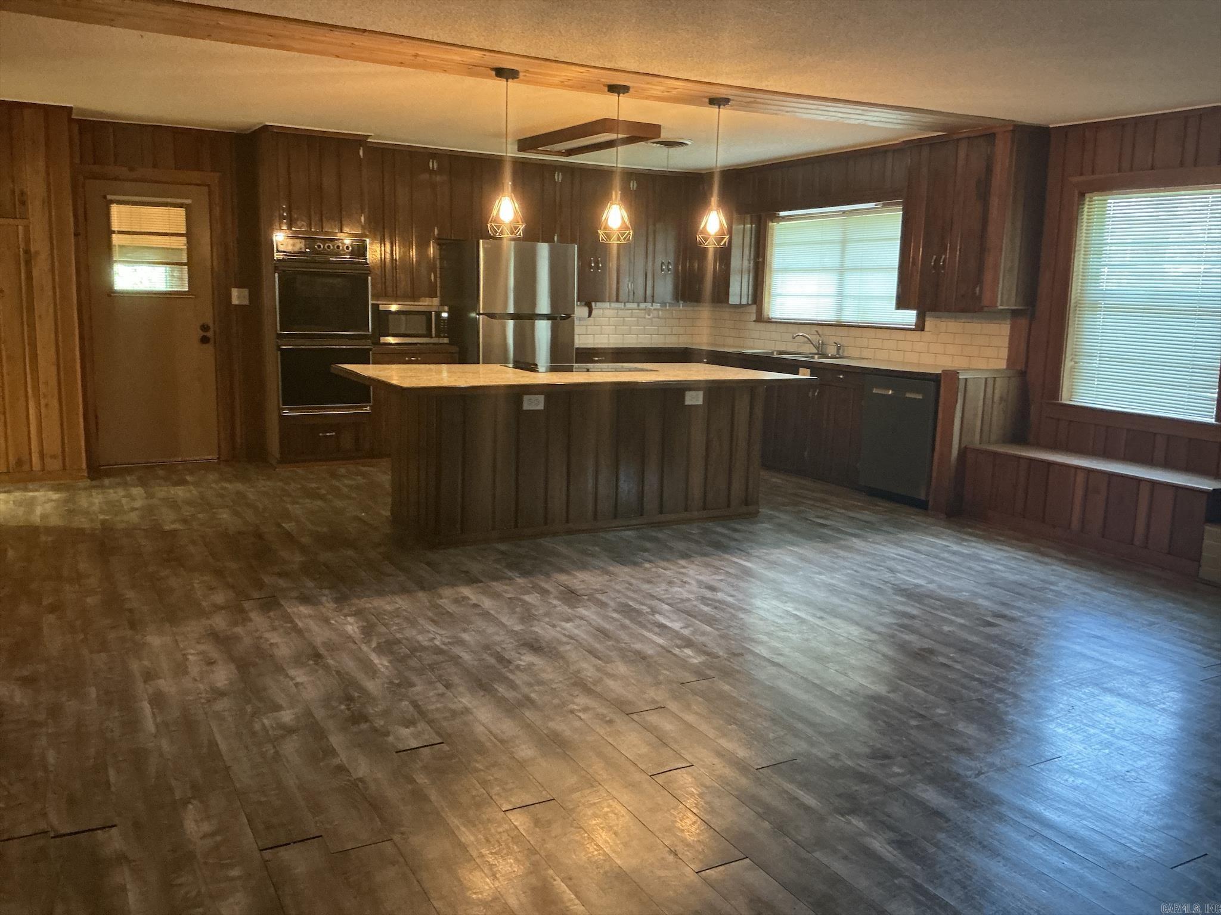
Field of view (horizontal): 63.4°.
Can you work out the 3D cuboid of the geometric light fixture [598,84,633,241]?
[{"bbox_3d":[0.034,-1.564,5.308,0.189,0.808,0.189,2,9,0],"label":"geometric light fixture"}]

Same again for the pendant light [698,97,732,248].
[{"bbox_3d":[0.594,-1.588,5.558,0.189,0.808,0.189,2,9,0],"label":"pendant light"}]

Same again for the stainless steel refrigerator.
[{"bbox_3d":[-0.857,-0.890,8.225,0.829,1.734,0.798,-4,11,-30],"label":"stainless steel refrigerator"}]

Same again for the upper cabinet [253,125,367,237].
[{"bbox_3d":[-2.250,-2.035,7.427,0.746,0.747,0.546,-4,11,-30],"label":"upper cabinet"}]

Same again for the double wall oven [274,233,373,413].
[{"bbox_3d":[-2.256,-1.019,7.584,0.674,1.310,0.570,-4,11,-30],"label":"double wall oven"}]

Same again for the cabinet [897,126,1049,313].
[{"bbox_3d":[2.398,-1.570,6.653,0.334,1.157,0.868,-4,11,-30],"label":"cabinet"}]

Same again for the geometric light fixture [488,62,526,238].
[{"bbox_3d":[-0.531,-1.534,5.022,0.189,0.808,0.189,2,9,0],"label":"geometric light fixture"}]

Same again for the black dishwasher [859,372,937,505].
[{"bbox_3d":[2.191,-0.150,6.852,0.610,0.822,0.617,-4,11,-30],"label":"black dishwasher"}]

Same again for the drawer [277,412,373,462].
[{"bbox_3d":[-2.249,-0.169,7.639,0.683,0.338,0.450,-4,11,-30],"label":"drawer"}]

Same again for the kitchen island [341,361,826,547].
[{"bbox_3d":[-0.180,-0.059,5.824,2.561,0.896,1.188,-4,11,-30],"label":"kitchen island"}]

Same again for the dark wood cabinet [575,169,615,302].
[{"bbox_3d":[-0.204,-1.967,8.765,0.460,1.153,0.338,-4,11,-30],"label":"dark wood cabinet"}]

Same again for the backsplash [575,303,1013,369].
[{"bbox_3d":[0.973,-0.993,7.698,1.820,0.413,3.632,-4,11,-30],"label":"backsplash"}]

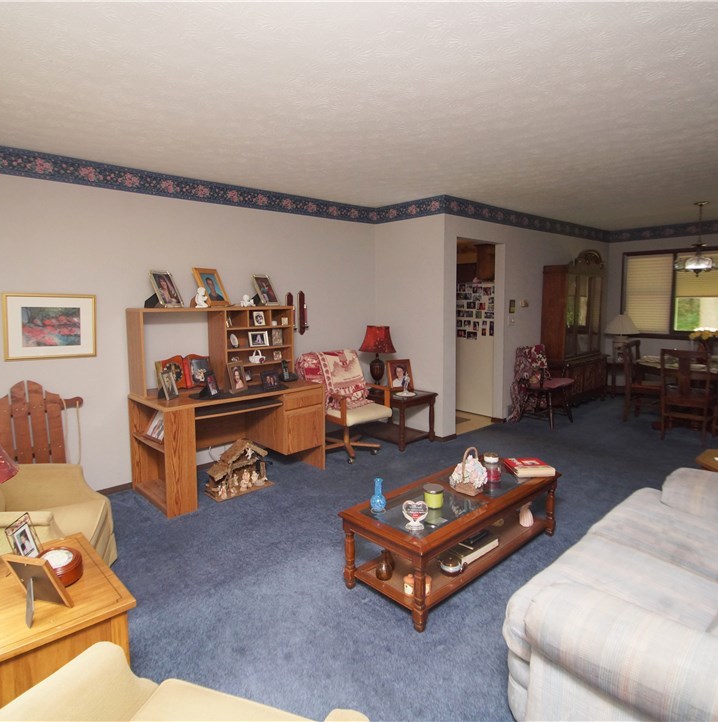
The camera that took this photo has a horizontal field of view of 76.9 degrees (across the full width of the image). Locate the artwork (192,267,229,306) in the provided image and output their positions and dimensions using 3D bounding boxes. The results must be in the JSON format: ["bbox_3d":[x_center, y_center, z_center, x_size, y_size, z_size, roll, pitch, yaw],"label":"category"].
[{"bbox_3d":[-1.216,-0.605,3.754,0.040,0.335,0.250,-25,-3,26],"label":"artwork"}]

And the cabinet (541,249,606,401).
[{"bbox_3d":[2.900,-0.425,6.029,1.160,2.060,0.420,-7,10,-40],"label":"cabinet"}]

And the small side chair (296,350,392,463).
[{"bbox_3d":[-0.087,0.421,4.204,0.640,0.950,0.680,-7,10,-40],"label":"small side chair"}]

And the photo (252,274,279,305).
[{"bbox_3d":[-0.838,-0.631,4.070,0.040,0.285,0.210,-23,-3,29],"label":"photo"}]

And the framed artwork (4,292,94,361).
[{"bbox_3d":[-2.114,-0.240,3.123,0.530,0.445,0.030,-8,10,-41],"label":"framed artwork"}]

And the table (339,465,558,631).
[{"bbox_3d":[0.571,0.926,2.547,1.280,0.386,0.515,-8,10,-41],"label":"table"}]

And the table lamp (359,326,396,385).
[{"bbox_3d":[0.204,-0.018,4.729,0.380,0.685,0.380,-1,7,0],"label":"table lamp"}]

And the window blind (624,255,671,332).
[{"bbox_3d":[4.468,-1.024,6.999,0.050,1.175,0.615,-8,10,-41],"label":"window blind"}]

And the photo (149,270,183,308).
[{"bbox_3d":[-1.490,-0.551,3.488,0.040,0.280,0.210,-20,1,19],"label":"photo"}]

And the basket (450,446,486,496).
[{"bbox_3d":[0.616,0.608,2.546,0.135,0.235,0.185,-8,10,-41],"label":"basket"}]

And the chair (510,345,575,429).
[{"bbox_3d":[2.154,0.274,5.282,0.550,0.880,0.570,-8,10,-41],"label":"chair"}]

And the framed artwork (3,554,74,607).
[{"bbox_3d":[-0.972,0.667,1.376,0.160,0.195,0.025,1,27,13],"label":"framed artwork"}]

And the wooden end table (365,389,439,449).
[{"bbox_3d":[0.394,0.580,4.687,0.530,0.490,0.660,-7,10,-40],"label":"wooden end table"}]

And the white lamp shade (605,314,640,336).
[{"bbox_3d":[3.797,-0.511,6.510,0.460,0.300,0.460,-7,10,-40],"label":"white lamp shade"}]

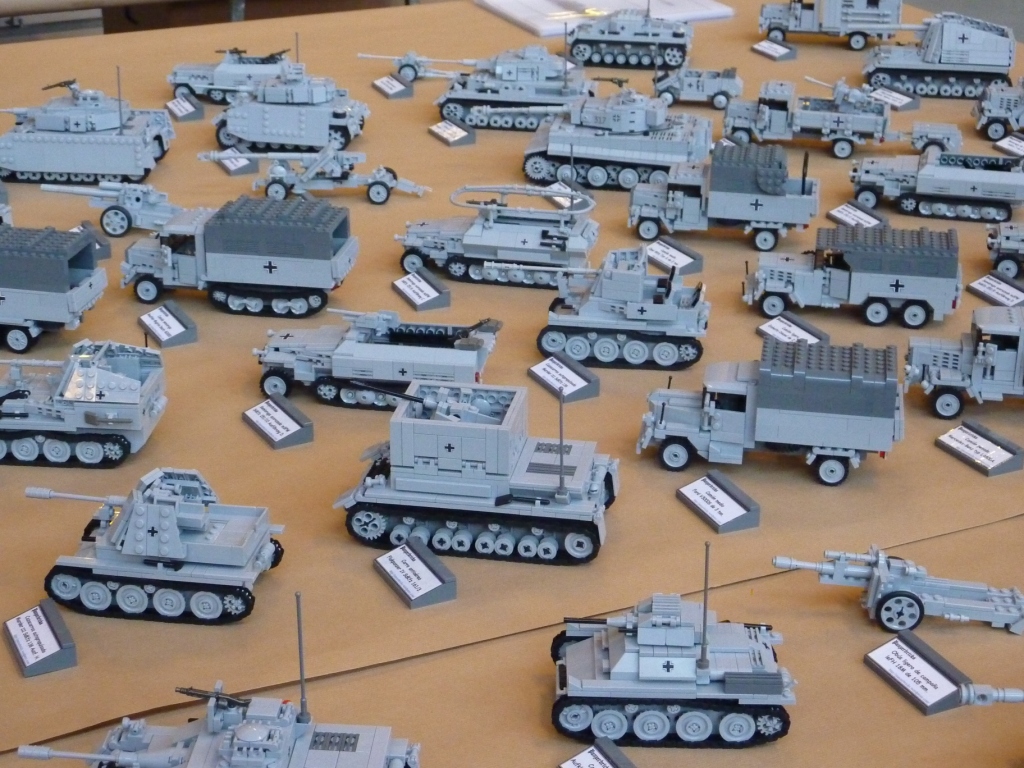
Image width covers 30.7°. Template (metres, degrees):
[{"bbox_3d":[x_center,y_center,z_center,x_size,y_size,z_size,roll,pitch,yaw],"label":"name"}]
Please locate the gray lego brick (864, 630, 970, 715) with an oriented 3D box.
[{"bbox_3d":[0.241,0.171,1.105,0.032,0.015,0.062,-11,27,-23],"label":"gray lego brick"}]

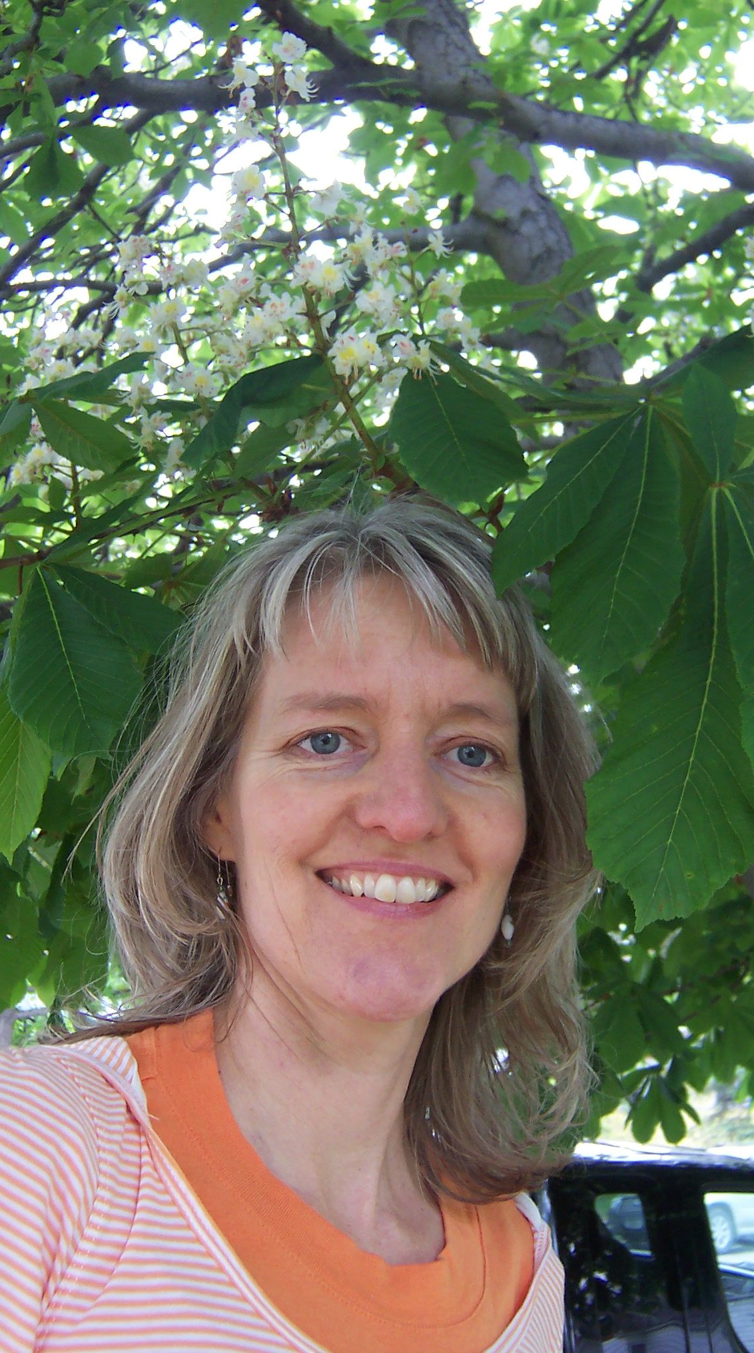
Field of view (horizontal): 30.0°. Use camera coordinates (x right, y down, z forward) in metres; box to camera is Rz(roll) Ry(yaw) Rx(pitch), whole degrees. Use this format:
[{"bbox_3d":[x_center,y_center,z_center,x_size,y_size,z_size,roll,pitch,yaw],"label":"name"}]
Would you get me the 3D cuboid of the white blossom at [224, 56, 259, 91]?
[{"bbox_3d":[-0.081,-0.360,0.840,0.019,0.020,0.020,15,-21,-37],"label":"white blossom"}]

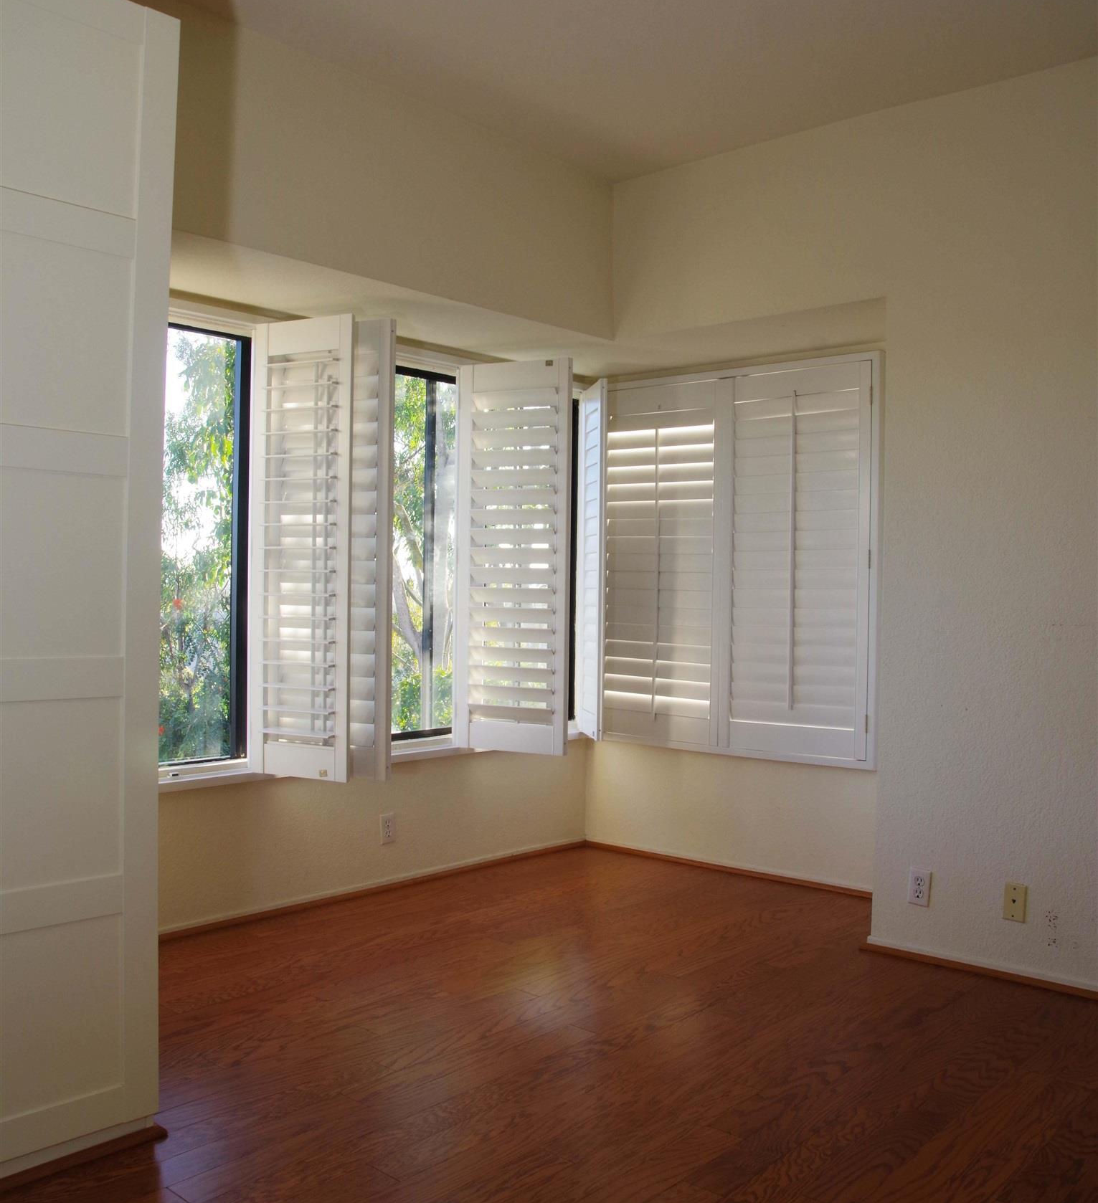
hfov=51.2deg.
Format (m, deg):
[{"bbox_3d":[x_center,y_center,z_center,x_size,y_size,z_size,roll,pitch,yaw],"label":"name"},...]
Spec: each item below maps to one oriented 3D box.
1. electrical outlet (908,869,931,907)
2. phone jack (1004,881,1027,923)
[{"bbox_3d":[1.202,0.927,3.710,0.071,0.115,0.008,1,0,42],"label":"electrical outlet"},{"bbox_3d":[1.426,0.920,3.500,0.071,0.115,0.008,1,0,42],"label":"phone jack"}]

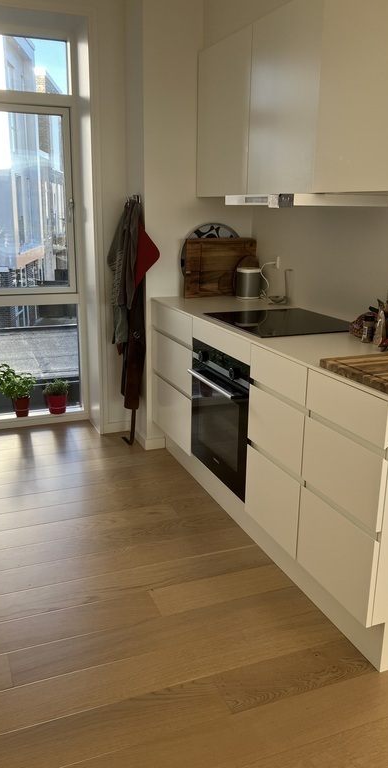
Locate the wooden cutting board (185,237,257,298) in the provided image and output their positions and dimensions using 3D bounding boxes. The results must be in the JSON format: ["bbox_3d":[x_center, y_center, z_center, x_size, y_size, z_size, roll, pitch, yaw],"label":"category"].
[{"bbox_3d":[0.152,-0.662,3.537,0.430,0.325,0.030,-6,13,-22],"label":"wooden cutting board"}]

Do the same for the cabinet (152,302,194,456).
[{"bbox_3d":[0.142,-0.076,3.389,0.570,0.705,0.590,-6,17,-22],"label":"cabinet"}]

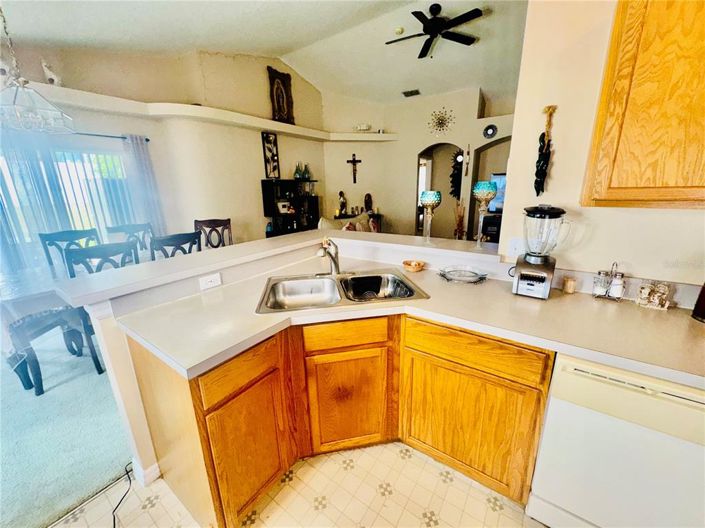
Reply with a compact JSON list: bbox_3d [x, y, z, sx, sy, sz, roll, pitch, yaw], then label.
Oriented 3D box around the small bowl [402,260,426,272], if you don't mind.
[{"bbox_3d":[0.411,0.015,1.904,0.145,0.055,0.145,-1,15,0],"label":"small bowl"}]

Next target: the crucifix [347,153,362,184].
[{"bbox_3d":[0.054,-2.214,6.649,0.330,0.635,0.050,-4,15,-8],"label":"crucifix"}]

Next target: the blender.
[{"bbox_3d":[0.922,-0.064,1.391,0.190,0.425,0.185,8,17,30],"label":"blender"}]

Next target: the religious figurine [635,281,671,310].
[{"bbox_3d":[1.336,0.135,1.268,0.098,0.105,0.055,9,19,35],"label":"religious figurine"}]

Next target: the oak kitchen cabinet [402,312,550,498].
[{"bbox_3d":[0.673,0.614,1.536,0.602,0.846,0.610,9,19,35],"label":"oak kitchen cabinet"}]

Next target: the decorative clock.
[{"bbox_3d":[1.754,-2.835,5.644,0.520,0.510,0.050,9,18,34],"label":"decorative clock"}]

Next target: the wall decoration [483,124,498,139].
[{"bbox_3d":[2.581,-2.469,5.322,0.245,0.245,0.030,9,19,35],"label":"wall decoration"}]

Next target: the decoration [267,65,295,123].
[{"bbox_3d":[-1.289,-3.057,5.242,0.040,0.910,0.540,9,18,34],"label":"decoration"}]

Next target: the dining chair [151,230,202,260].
[{"bbox_3d":[-1.858,0.190,3.005,0.570,1.045,0.470,9,18,34],"label":"dining chair"}]

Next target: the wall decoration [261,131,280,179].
[{"bbox_3d":[-1.483,-1.974,5.233,0.030,0.790,0.320,9,18,34],"label":"wall decoration"}]

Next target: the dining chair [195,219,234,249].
[{"bbox_3d":[-1.948,-0.049,3.906,0.470,1.045,0.570,-2,15,-3],"label":"dining chair"}]

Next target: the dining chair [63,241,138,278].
[{"bbox_3d":[-2.192,0.317,2.605,0.580,1.066,0.480,12,20,41],"label":"dining chair"}]

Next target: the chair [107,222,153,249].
[{"bbox_3d":[-2.522,0.070,3.508,0.570,1.045,0.470,11,19,38],"label":"chair"}]

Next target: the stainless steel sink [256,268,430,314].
[{"bbox_3d":[-0.065,0.217,1.653,0.840,0.190,0.550,-4,15,-8],"label":"stainless steel sink"}]

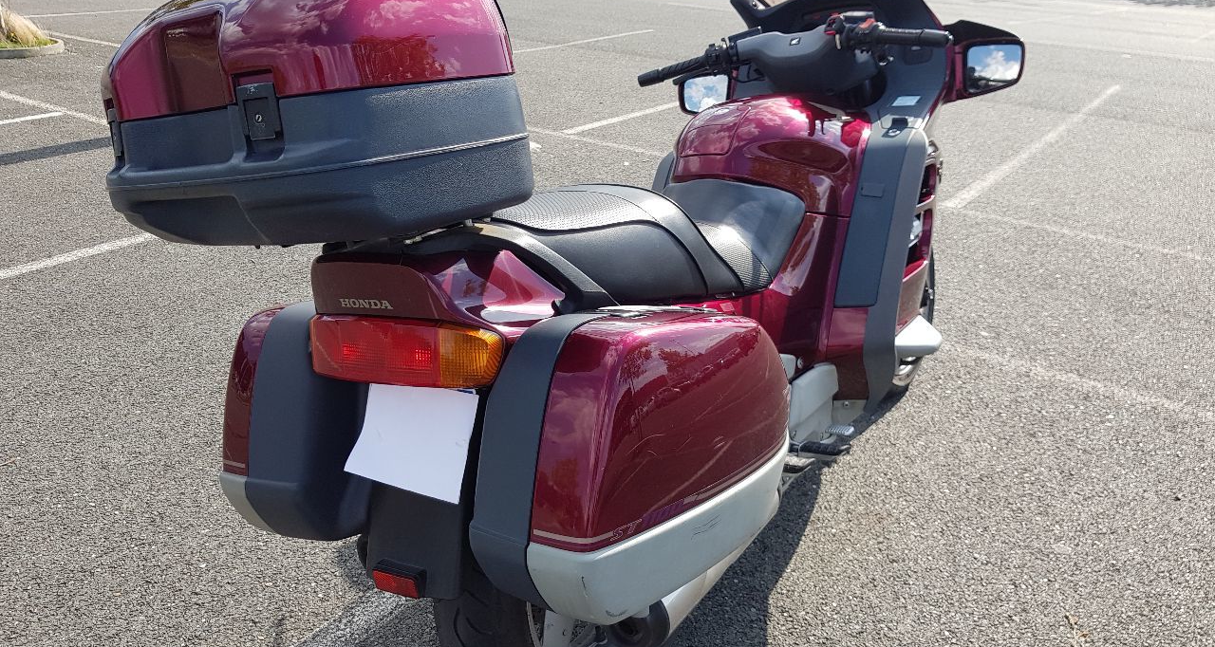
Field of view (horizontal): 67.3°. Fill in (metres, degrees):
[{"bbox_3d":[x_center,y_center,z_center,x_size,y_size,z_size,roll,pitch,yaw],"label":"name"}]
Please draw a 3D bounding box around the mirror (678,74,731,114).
[{"bbox_3d":[0.306,-0.649,2.556,0.180,0.165,0.160,3,19,35],"label":"mirror"}]

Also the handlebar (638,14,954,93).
[{"bbox_3d":[0.429,-0.609,2.107,0.760,0.160,0.220,3,19,35],"label":"handlebar"}]

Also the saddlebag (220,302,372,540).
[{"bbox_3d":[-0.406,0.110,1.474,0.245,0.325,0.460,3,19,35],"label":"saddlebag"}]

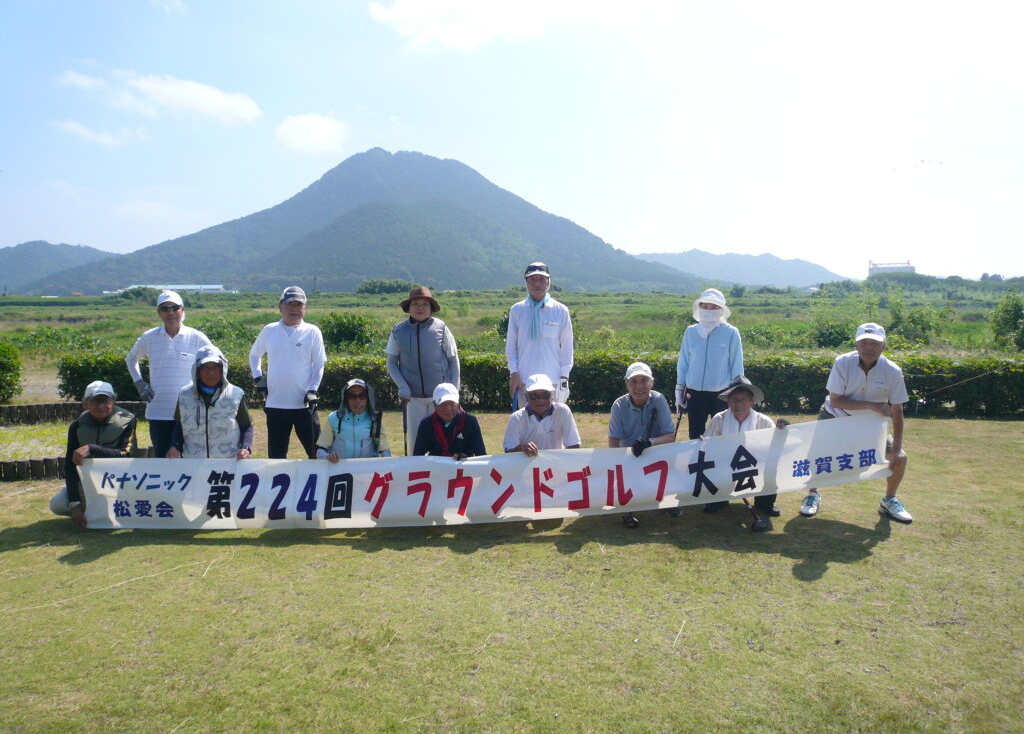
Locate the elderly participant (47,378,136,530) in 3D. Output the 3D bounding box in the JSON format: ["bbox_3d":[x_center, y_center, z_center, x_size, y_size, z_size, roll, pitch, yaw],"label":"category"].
[{"bbox_3d":[-2.870,0.603,5.681,0.560,0.960,0.600,-1,6,-14],"label":"elderly participant"}]

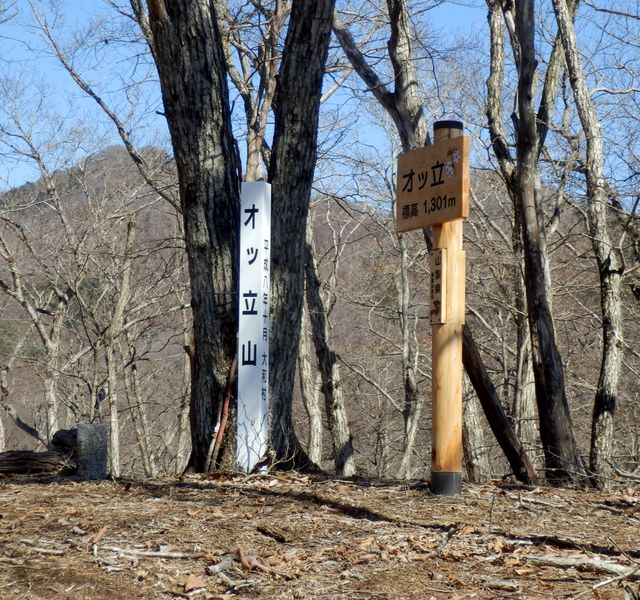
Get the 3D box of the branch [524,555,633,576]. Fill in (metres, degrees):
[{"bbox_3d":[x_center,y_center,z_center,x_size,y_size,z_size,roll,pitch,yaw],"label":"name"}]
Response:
[{"bbox_3d":[1.015,1.044,8.000,0.493,0.035,0.039,2,-2,38],"label":"branch"}]

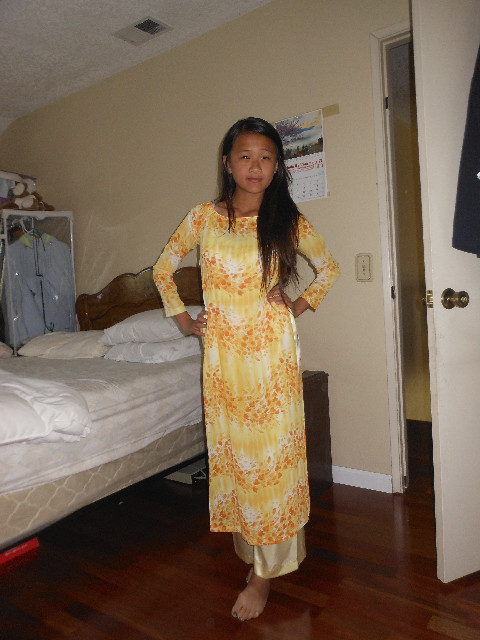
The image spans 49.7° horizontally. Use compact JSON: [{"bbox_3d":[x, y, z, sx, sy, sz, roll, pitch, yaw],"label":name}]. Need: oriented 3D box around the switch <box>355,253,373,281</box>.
[{"bbox_3d":[0.587,-0.254,2.469,0.083,0.132,0.015,-2,2,33],"label":"switch"}]

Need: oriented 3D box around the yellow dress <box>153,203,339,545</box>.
[{"bbox_3d":[0.018,0.167,1.647,0.580,1.080,0.320,-3,2,12],"label":"yellow dress"}]

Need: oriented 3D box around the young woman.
[{"bbox_3d":[0.018,0.113,1.667,0.590,1.530,0.370,-3,2,12],"label":"young woman"}]

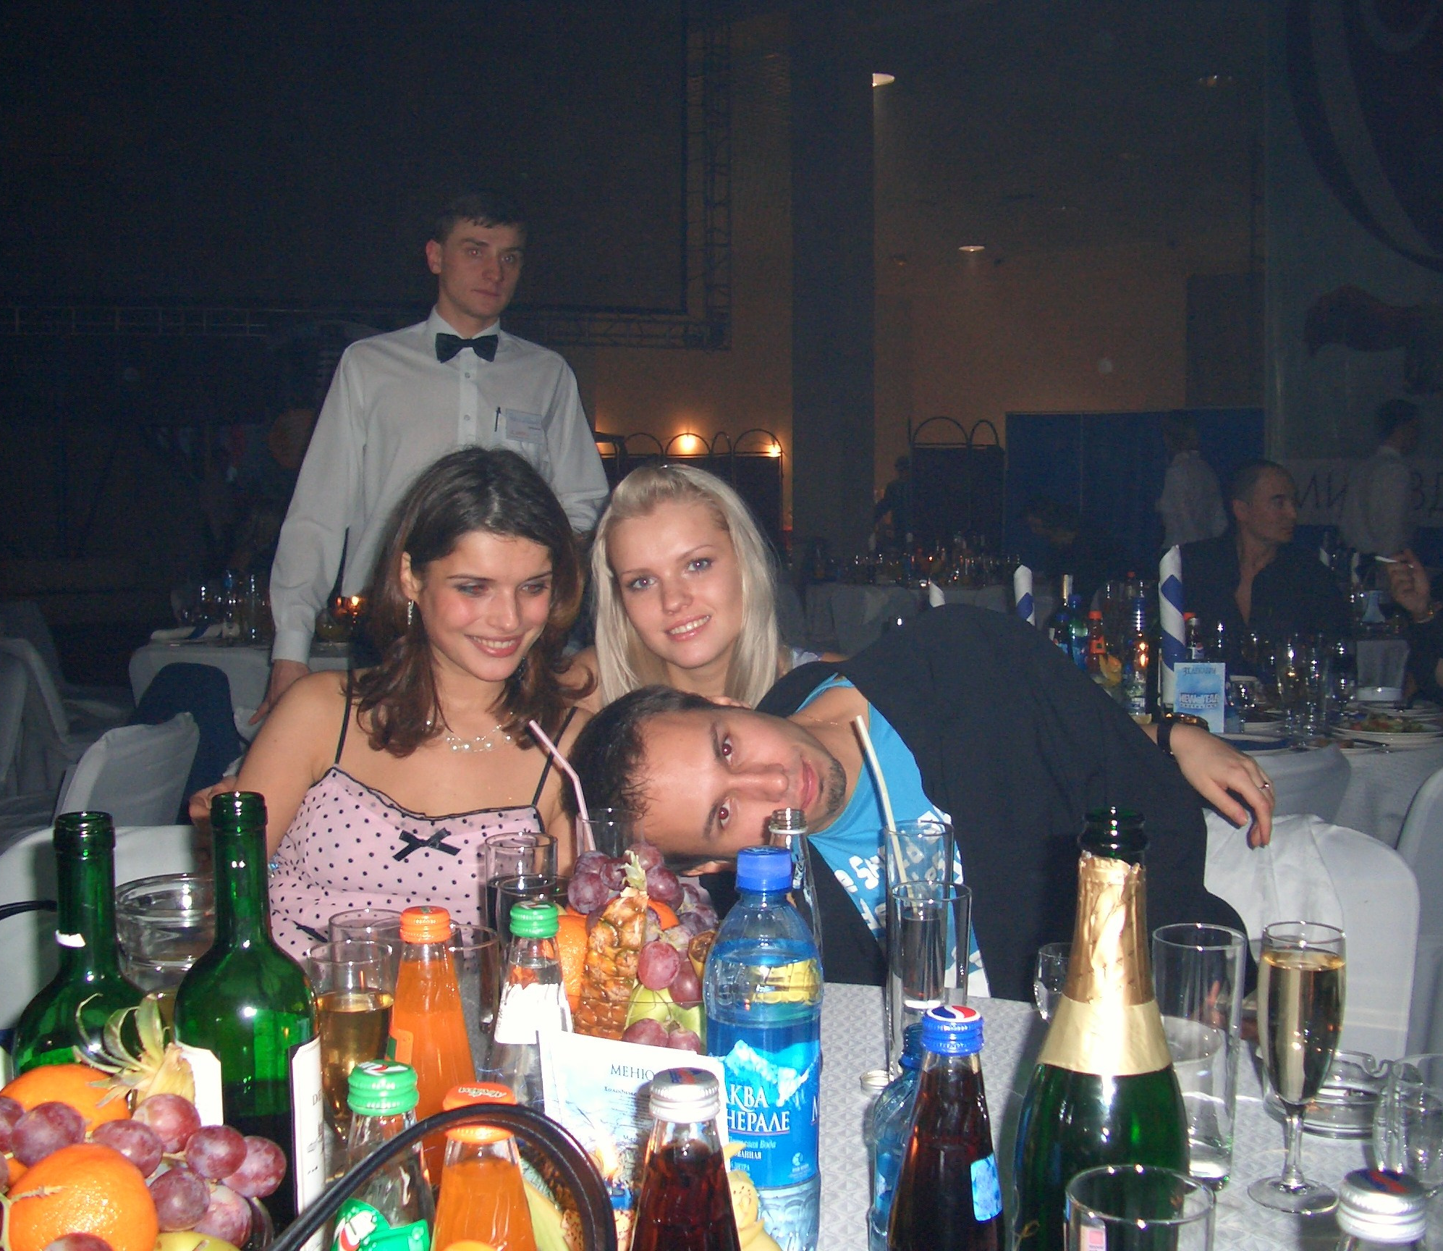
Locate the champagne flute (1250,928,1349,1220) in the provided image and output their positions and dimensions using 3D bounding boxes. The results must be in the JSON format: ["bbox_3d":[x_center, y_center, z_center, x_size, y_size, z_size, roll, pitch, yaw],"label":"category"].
[{"bbox_3d":[0.369,0.280,1.073,0.056,0.172,0.056,0,5,0],"label":"champagne flute"}]

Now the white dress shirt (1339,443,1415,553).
[{"bbox_3d":[2.910,-0.549,7.480,0.320,0.520,0.460,1,5,8],"label":"white dress shirt"}]

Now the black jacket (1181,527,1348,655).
[{"bbox_3d":[1.380,0.041,4.266,0.480,0.560,0.320,2,5,21],"label":"black jacket"}]

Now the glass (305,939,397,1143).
[{"bbox_3d":[-0.222,0.282,1.020,0.055,0.172,0.055,0,5,0],"label":"glass"}]

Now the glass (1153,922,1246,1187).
[{"bbox_3d":[0.326,0.288,1.146,0.062,0.165,0.062,0,5,0],"label":"glass"}]

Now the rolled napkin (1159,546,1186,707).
[{"bbox_3d":[0.937,0.003,3.500,0.050,0.335,0.050,0,5,0],"label":"rolled napkin"}]

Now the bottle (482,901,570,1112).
[{"bbox_3d":[-0.108,0.267,0.987,0.059,0.210,0.059,0,4,0],"label":"bottle"}]

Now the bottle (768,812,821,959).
[{"bbox_3d":[0.050,0.243,1.267,0.058,0.208,0.058,0,4,0],"label":"bottle"}]

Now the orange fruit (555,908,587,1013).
[{"bbox_3d":[-0.110,0.227,1.130,0.069,0.069,0.069,0,5,0],"label":"orange fruit"}]

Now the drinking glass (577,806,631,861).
[{"bbox_3d":[-0.097,0.246,1.472,0.058,0.160,0.058,0,5,0],"label":"drinking glass"}]

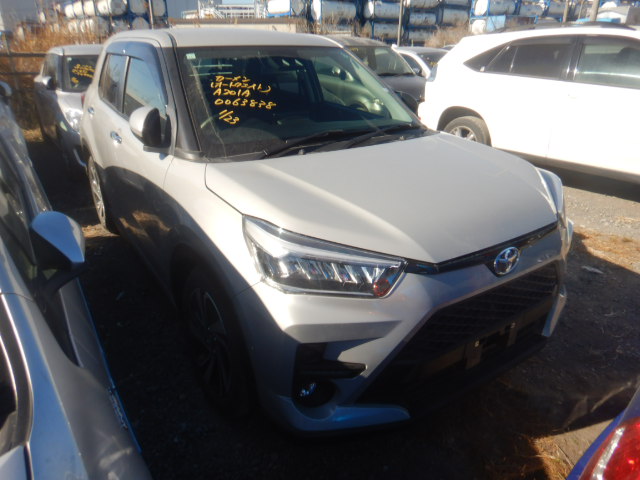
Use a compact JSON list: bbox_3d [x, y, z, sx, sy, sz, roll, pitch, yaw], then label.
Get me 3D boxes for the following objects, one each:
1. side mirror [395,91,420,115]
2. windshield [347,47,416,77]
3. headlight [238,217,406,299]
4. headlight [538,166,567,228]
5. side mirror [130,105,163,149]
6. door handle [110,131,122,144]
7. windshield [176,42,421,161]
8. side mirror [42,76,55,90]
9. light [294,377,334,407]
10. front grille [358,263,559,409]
[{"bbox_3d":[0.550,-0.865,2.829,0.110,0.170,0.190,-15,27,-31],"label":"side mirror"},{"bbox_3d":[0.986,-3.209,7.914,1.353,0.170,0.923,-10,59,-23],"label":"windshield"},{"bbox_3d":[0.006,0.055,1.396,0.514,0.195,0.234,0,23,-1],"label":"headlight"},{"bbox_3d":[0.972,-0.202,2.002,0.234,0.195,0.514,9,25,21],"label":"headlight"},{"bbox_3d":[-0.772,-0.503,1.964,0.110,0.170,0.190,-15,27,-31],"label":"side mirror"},{"bbox_3d":[-1.182,-0.597,2.568,0.050,0.045,0.180,-15,27,-31],"label":"door handle"},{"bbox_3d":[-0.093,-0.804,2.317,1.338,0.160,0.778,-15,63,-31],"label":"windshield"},{"bbox_3d":[-3.637,-2.090,5.940,0.130,0.170,0.180,-13,26,-29],"label":"side mirror"},{"bbox_3d":[-0.021,0.504,1.470,0.120,0.085,0.060,-9,25,-20],"label":"light"},{"bbox_3d":[0.612,0.312,1.667,1.100,0.400,0.130,-15,27,-31],"label":"front grille"}]

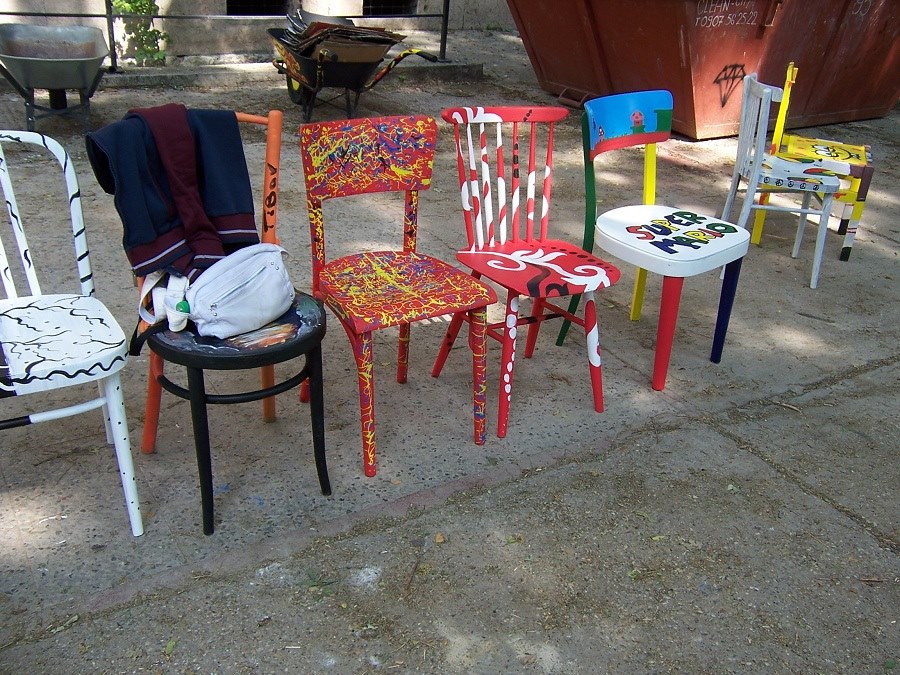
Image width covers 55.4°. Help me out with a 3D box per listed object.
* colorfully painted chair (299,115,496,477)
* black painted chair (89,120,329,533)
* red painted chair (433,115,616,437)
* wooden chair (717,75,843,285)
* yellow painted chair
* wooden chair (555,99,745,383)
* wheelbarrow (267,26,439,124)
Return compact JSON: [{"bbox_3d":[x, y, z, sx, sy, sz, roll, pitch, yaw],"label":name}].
[{"bbox_3d":[-0.154,-0.137,2.384,0.450,0.860,0.450,-13,31,-31],"label":"colorfully painted chair"},{"bbox_3d":[-0.530,-0.048,2.093,0.450,0.900,0.455,-13,31,-32],"label":"black painted chair"},{"bbox_3d":[0.248,-0.209,2.596,0.460,0.860,0.450,-10,29,-28],"label":"red painted chair"},{"bbox_3d":[1.489,-0.710,3.868,0.440,0.830,0.430,6,26,4],"label":"wooden chair"},{"bbox_3d":[1.854,-0.912,4.292,0.460,0.875,0.460,13,27,17],"label":"yellow painted chair"},{"bbox_3d":[0.733,-0.344,2.942,0.460,0.870,0.490,-16,33,-36],"label":"wooden chair"},{"bbox_3d":[-0.828,-1.820,6.028,0.680,0.600,1.530,-12,30,-30],"label":"wheelbarrow"}]

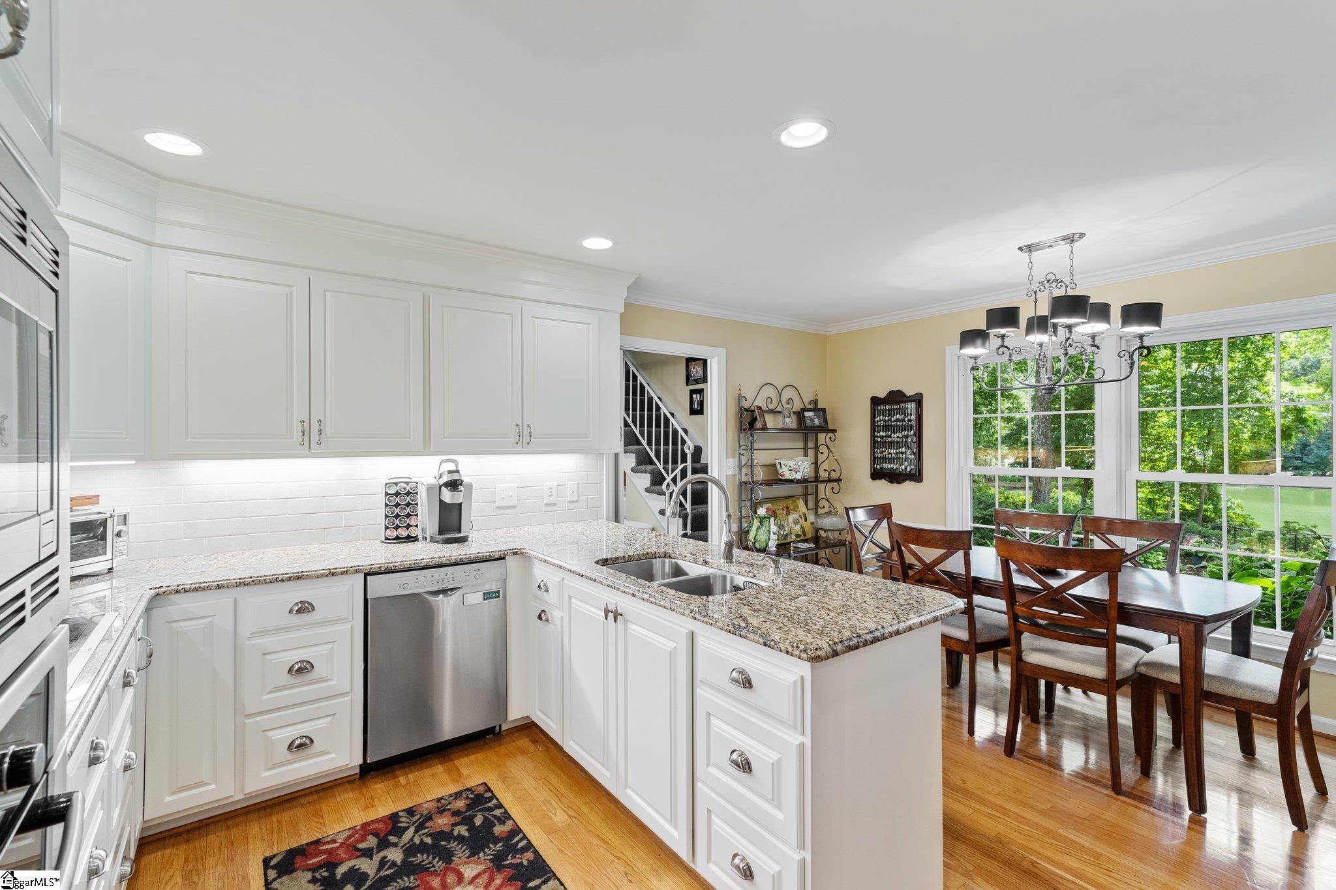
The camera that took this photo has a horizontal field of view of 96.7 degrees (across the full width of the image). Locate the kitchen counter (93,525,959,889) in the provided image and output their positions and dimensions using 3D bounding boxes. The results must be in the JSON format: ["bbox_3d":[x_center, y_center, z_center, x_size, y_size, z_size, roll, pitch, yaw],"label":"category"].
[{"bbox_3d":[-0.854,0.938,2.004,2.800,0.914,2.530,0,0,-36],"label":"kitchen counter"}]

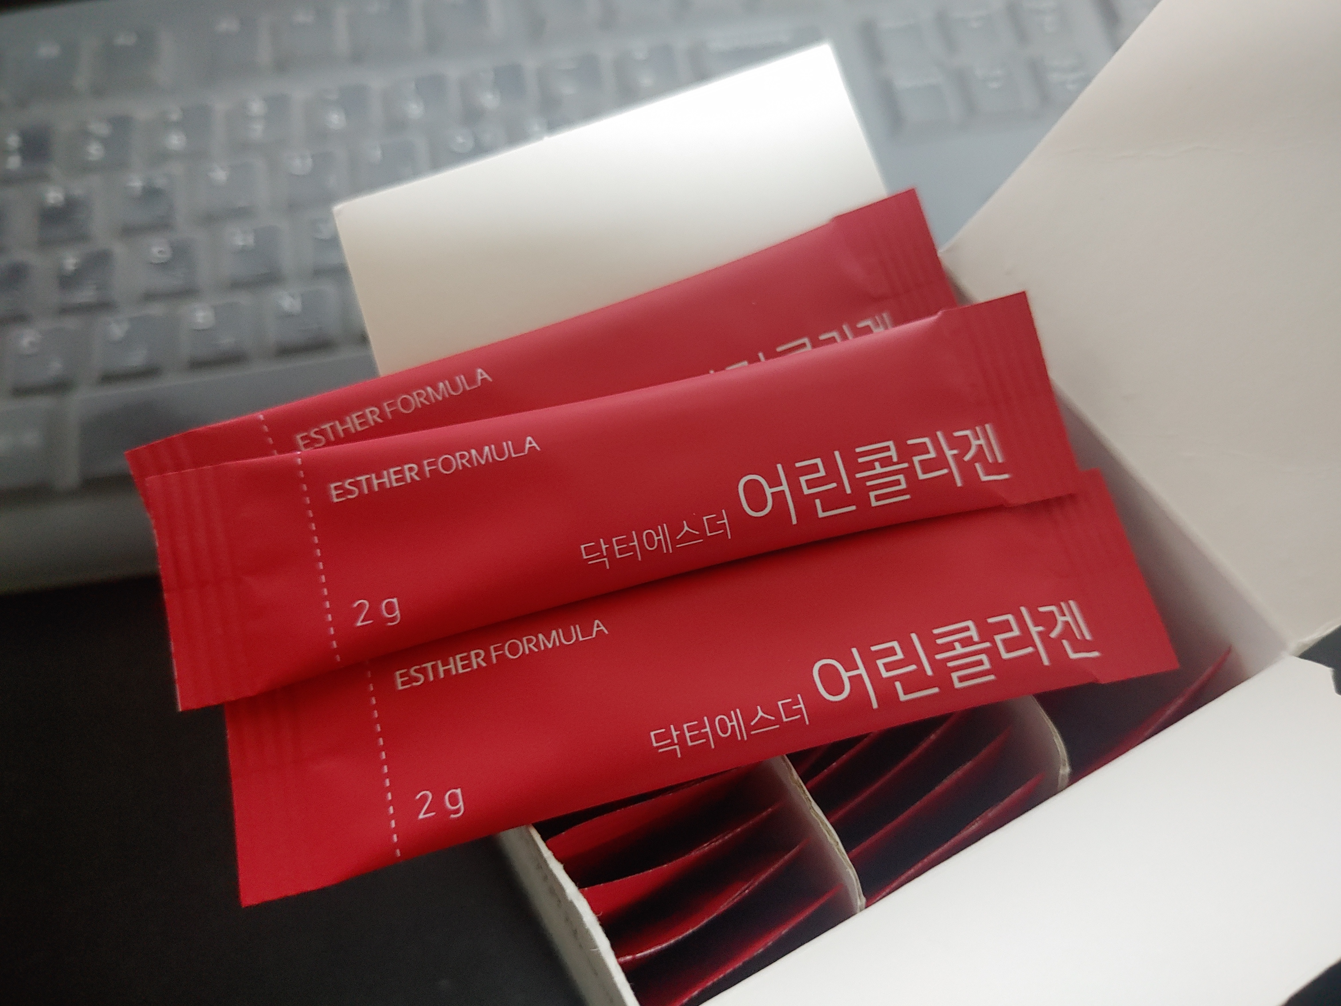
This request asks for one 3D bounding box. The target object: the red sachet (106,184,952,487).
[{"bbox_3d":[-0.012,-0.012,0.126,0.103,0.008,0.025,-20,91,-6],"label":"red sachet"}]

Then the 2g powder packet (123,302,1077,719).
[{"bbox_3d":[-0.005,-0.002,0.114,0.103,0.008,0.025,-13,83,-7],"label":"2g powder packet"}]

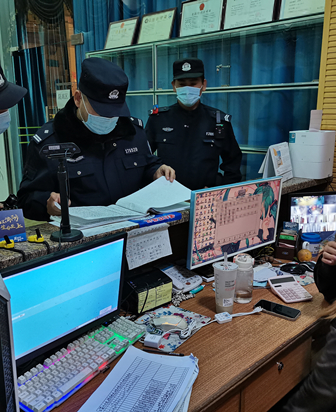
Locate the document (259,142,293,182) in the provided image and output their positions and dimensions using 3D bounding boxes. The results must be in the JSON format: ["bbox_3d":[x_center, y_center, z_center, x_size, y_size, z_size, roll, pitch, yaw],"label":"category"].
[{"bbox_3d":[0.566,-0.225,2.152,0.112,0.188,0.275,8,16,31],"label":"document"}]

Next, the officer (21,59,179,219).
[{"bbox_3d":[-0.317,0.187,1.848,0.590,1.660,0.470,-11,17,-38],"label":"officer"}]

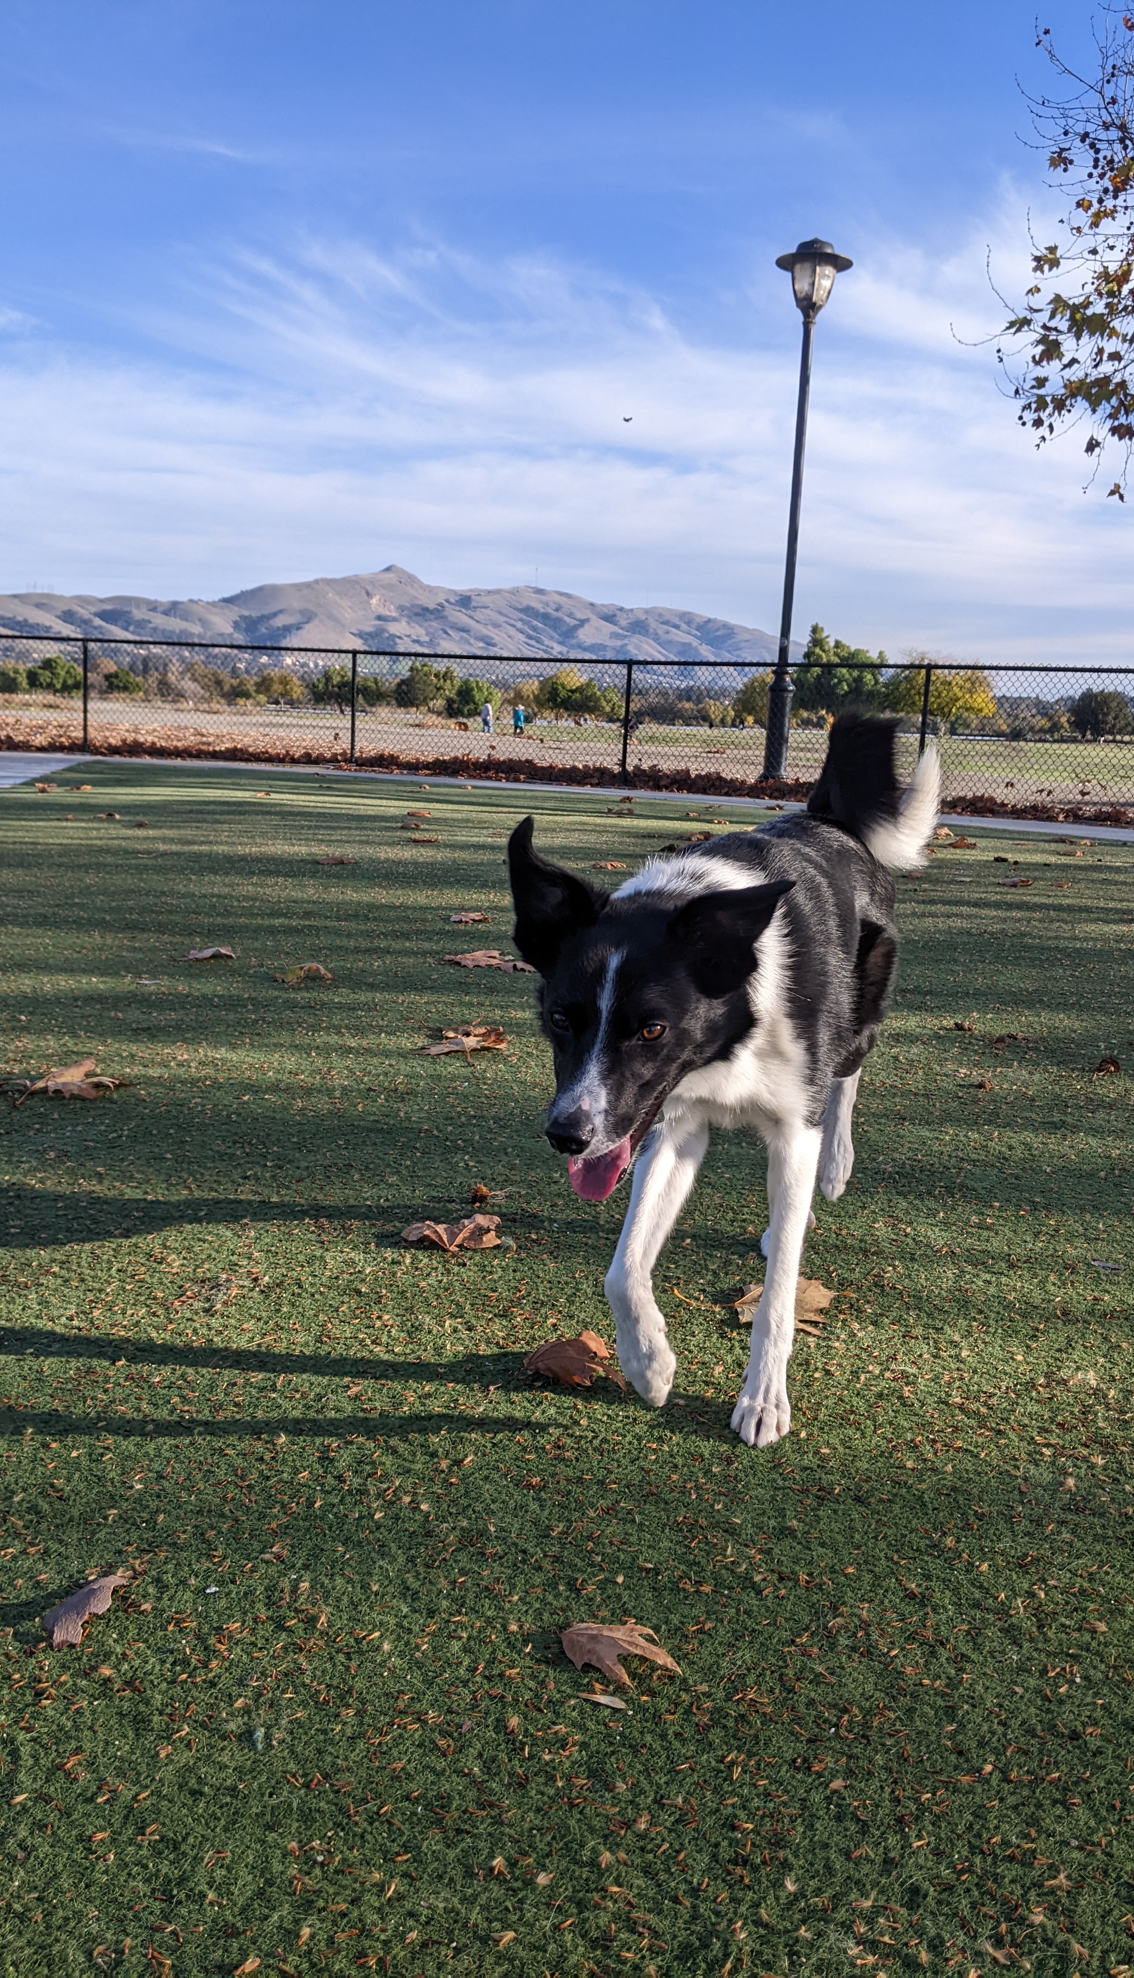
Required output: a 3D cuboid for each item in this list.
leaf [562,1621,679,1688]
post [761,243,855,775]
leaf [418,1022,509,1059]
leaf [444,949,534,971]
[{"bbox_3d":[0.036,0.450,1.044,0.081,0.023,0.058,4,10,4],"label":"leaf"},{"bbox_3d":[2.249,-4.663,15.343,0.740,5.220,0.740,3,10,0],"label":"post"},{"bbox_3d":[-0.195,0.097,2.902,0.174,0.042,0.150,2,10,-4],"label":"leaf"},{"bbox_3d":[-0.196,-0.074,3.884,0.235,0.035,0.160,3,10,-3],"label":"leaf"}]

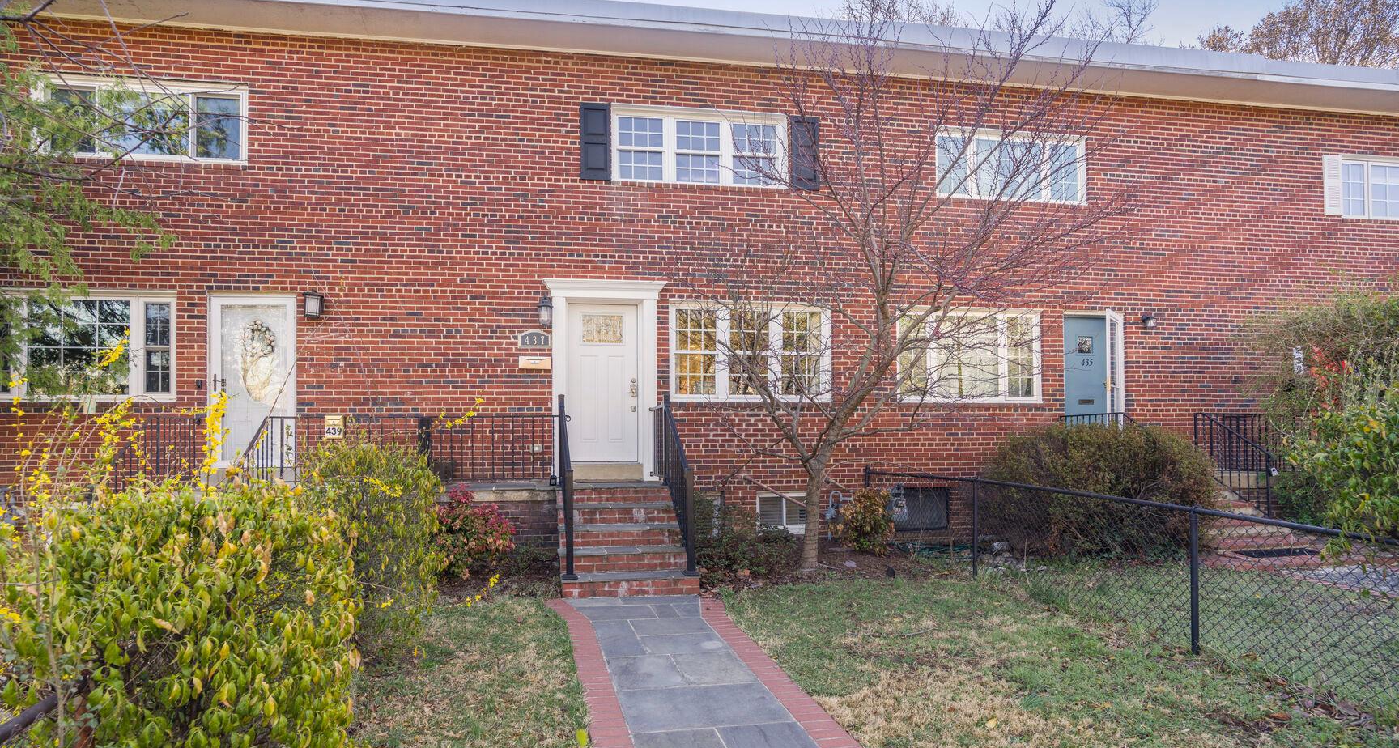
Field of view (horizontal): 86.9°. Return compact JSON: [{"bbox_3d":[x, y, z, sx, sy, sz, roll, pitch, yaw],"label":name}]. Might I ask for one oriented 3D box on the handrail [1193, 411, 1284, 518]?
[{"bbox_3d":[6.765,1.157,9.370,0.070,1.240,1.100,0,-1,-9],"label":"handrail"}]

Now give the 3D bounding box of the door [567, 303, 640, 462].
[{"bbox_3d":[-1.247,0.125,9.582,0.910,2.040,0.060,0,-1,-9],"label":"door"}]

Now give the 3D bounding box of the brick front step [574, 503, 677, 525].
[{"bbox_3d":[-0.984,1.647,8.843,1.350,0.194,0.315,0,-1,-9],"label":"brick front step"}]

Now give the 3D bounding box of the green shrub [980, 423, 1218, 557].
[{"bbox_3d":[4.910,1.450,9.150,2.700,1.530,1.700,0,-1,-10],"label":"green shrub"}]

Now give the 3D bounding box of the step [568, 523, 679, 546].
[{"bbox_3d":[-0.932,1.837,8.514,1.350,0.194,0.315,0,-1,-9],"label":"step"}]

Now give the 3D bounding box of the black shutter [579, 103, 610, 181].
[{"bbox_3d":[-1.303,-2.924,9.307,0.380,0.970,0.040,0,-1,-9],"label":"black shutter"}]

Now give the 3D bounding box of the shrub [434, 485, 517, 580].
[{"bbox_3d":[-2.396,1.664,7.800,0.900,0.980,0.820,0,-1,-10],"label":"shrub"}]

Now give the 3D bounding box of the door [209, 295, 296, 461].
[{"bbox_3d":[-5.255,0.090,8.700,0.950,2.020,0.070,0,-1,-10],"label":"door"}]

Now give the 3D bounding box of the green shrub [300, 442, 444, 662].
[{"bbox_3d":[-2.741,1.320,6.100,1.200,1.580,1.200,0,-1,-9],"label":"green shrub"}]

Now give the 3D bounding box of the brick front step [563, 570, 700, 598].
[{"bbox_3d":[-0.730,2.227,7.873,1.430,0.214,0.315,0,-1,-9],"label":"brick front step"}]

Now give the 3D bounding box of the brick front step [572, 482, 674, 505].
[{"bbox_3d":[-0.992,1.396,8.650,1.320,0.190,0.360,0,-1,-10],"label":"brick front step"}]

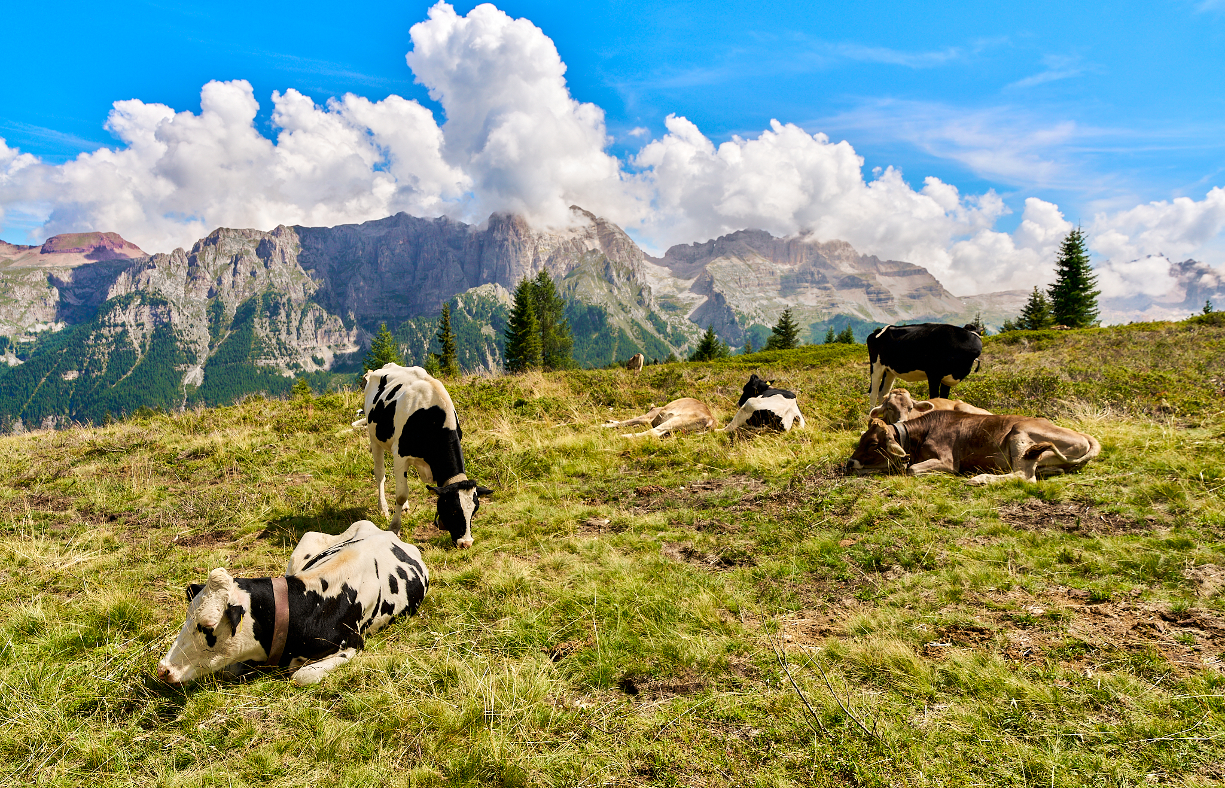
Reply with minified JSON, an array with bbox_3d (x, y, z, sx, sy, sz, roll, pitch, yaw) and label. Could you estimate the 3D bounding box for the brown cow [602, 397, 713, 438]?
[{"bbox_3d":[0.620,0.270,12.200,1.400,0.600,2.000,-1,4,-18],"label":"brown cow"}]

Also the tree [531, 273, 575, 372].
[{"bbox_3d":[-3.020,-3.650,42.000,2.700,5.500,2.700,0,3,0],"label":"tree"}]

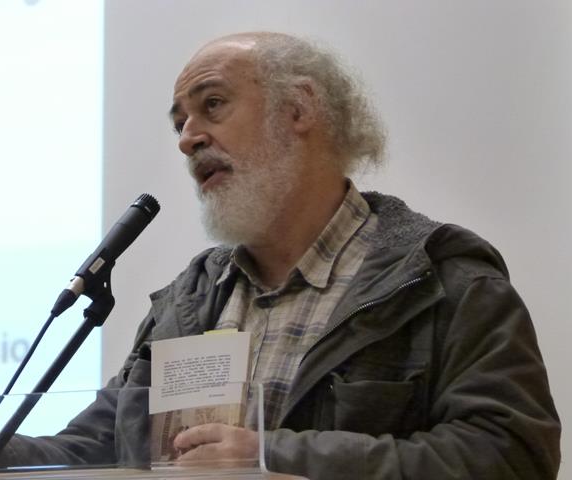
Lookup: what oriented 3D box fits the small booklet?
[{"bbox_3d":[-0.106,0.217,3.970,0.137,0.200,0.014,-7,-23,23],"label":"small booklet"}]

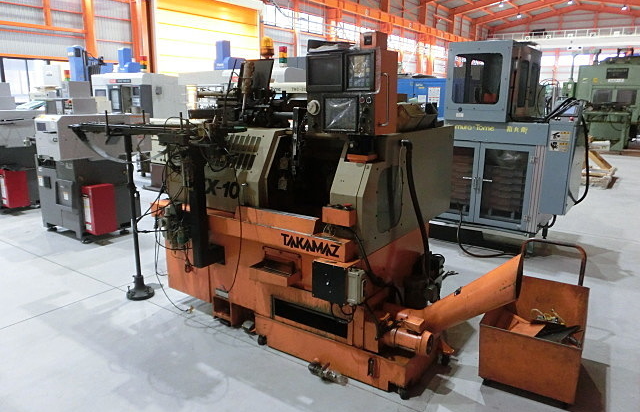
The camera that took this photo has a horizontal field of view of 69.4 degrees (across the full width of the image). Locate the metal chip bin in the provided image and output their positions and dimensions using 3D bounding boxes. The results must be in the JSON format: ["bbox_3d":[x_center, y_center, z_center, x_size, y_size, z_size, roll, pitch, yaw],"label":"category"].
[{"bbox_3d":[1.260,0.603,2.631,0.441,0.616,0.882,7,13,31],"label":"metal chip bin"}]

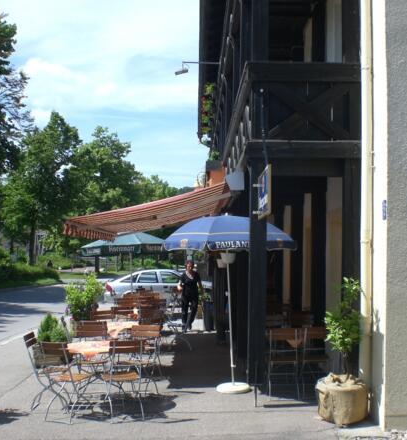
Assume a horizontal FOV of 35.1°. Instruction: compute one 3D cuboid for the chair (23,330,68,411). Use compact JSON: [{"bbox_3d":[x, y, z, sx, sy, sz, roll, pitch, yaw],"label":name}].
[{"bbox_3d":[-1.739,1.703,7.329,0.500,0.840,0.430,0,-4,0],"label":"chair"}]

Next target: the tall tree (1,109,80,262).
[{"bbox_3d":[-11.634,-2.087,46.211,5.300,11.380,5.200,0,-4,0],"label":"tall tree"}]

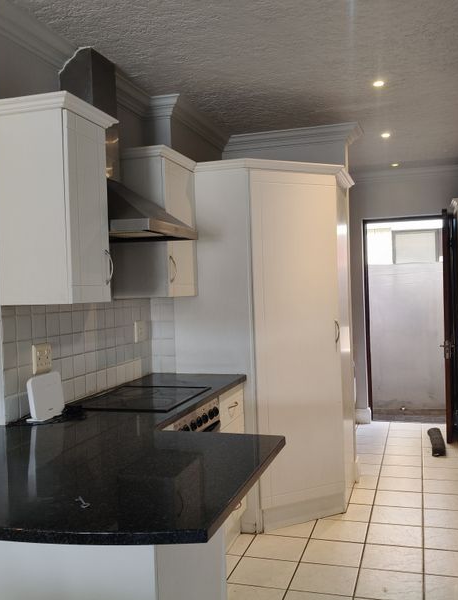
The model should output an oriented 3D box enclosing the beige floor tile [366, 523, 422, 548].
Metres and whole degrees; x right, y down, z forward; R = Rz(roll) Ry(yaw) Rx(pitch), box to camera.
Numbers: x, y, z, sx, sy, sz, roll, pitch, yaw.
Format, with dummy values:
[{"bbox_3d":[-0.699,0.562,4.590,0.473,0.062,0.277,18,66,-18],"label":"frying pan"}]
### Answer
[{"bbox_3d":[0.938,1.331,3.391,0.298,0.010,0.298,-2,0,18],"label":"beige floor tile"}]

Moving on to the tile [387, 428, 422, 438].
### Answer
[{"bbox_3d":[1.674,1.285,5.709,0.298,0.010,0.298,-2,0,18],"label":"tile"}]

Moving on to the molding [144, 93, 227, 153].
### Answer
[{"bbox_3d":[-0.226,-1.134,3.989,0.220,0.110,1.080,-2,1,18],"label":"molding"}]

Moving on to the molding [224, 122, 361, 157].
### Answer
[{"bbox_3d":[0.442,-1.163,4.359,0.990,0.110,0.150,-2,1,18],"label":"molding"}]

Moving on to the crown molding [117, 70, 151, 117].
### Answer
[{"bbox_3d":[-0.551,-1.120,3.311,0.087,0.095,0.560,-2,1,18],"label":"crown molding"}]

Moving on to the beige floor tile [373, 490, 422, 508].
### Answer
[{"bbox_3d":[1.116,1.311,3.950,0.299,0.010,0.295,-2,1,18],"label":"beige floor tile"}]

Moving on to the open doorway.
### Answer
[{"bbox_3d":[1.836,0.203,6.197,0.820,2.090,0.130,-2,1,18],"label":"open doorway"}]

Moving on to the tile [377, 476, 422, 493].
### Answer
[{"bbox_3d":[1.198,1.293,4.205,0.297,0.010,0.297,-2,1,18],"label":"tile"}]

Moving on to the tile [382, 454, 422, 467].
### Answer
[{"bbox_3d":[1.398,1.302,4.840,0.298,0.010,0.298,-2,0,18],"label":"tile"}]

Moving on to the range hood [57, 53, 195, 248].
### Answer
[{"bbox_3d":[-0.491,-0.721,2.858,0.485,0.865,0.585,-2,1,18],"label":"range hood"}]

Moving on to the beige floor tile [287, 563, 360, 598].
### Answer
[{"bbox_3d":[0.466,1.349,2.902,0.299,0.010,0.295,-2,1,18],"label":"beige floor tile"}]

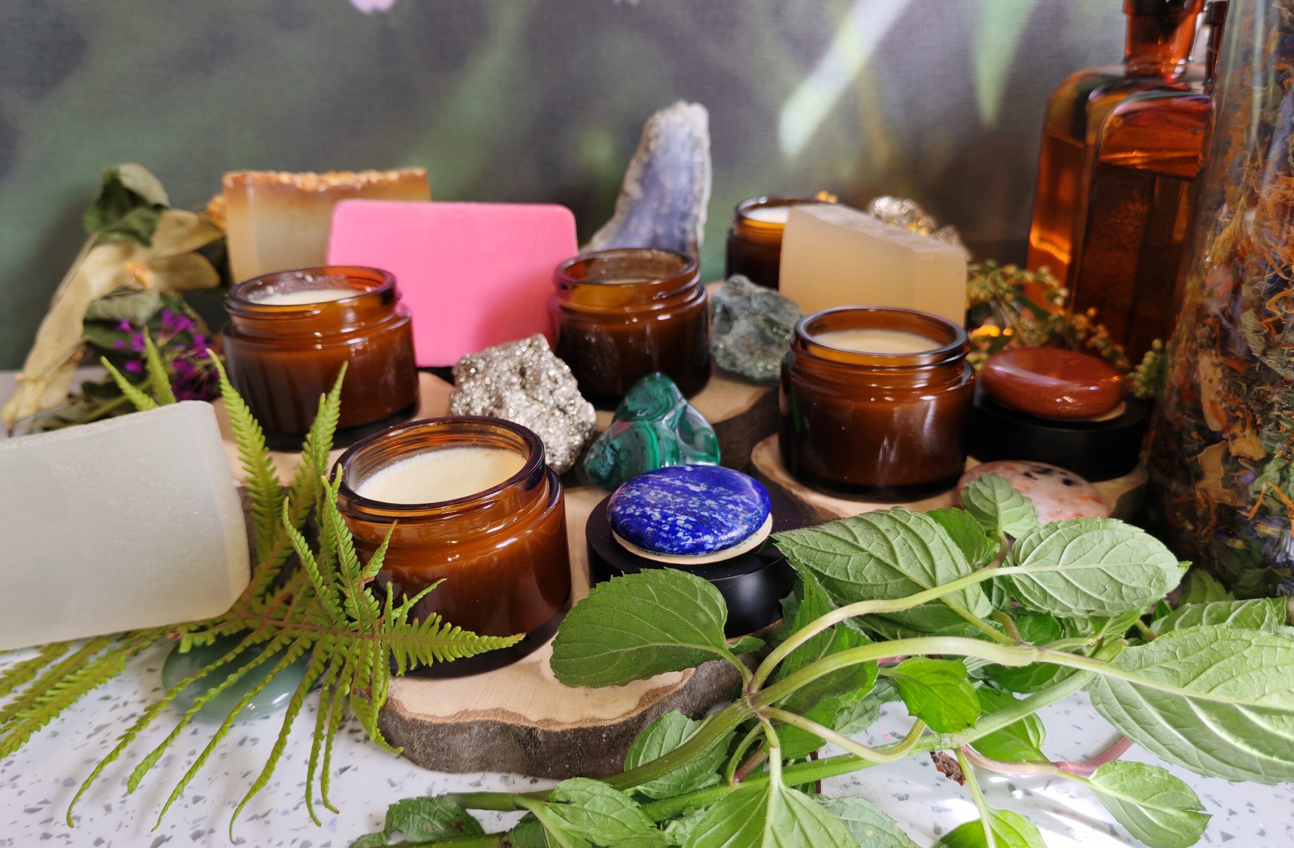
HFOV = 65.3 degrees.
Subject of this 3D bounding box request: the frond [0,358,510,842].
[{"bbox_3d":[-0.084,0.037,0.241,0.125,0.077,0.086,-3,25,0],"label":"frond"}]

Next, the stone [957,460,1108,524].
[{"bbox_3d":[0.105,0.023,0.276,0.041,0.017,0.039,-3,25,0],"label":"stone"}]

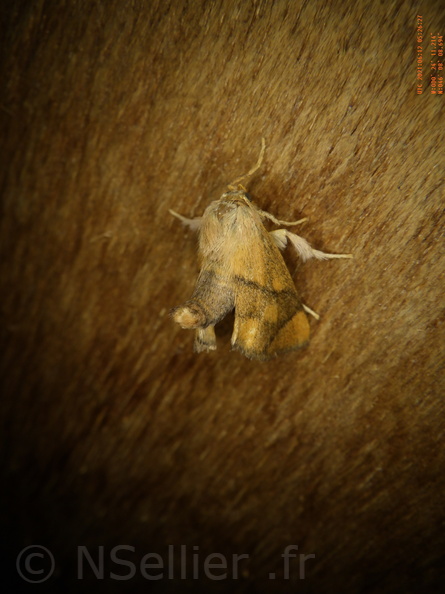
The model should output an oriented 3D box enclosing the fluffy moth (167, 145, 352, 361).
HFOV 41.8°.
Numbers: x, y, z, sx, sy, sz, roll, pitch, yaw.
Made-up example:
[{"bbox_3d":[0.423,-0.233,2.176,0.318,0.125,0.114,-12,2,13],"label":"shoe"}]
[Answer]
[{"bbox_3d":[0.003,-0.004,0.053,0.017,0.009,0.021,-2,100,13],"label":"fluffy moth"}]

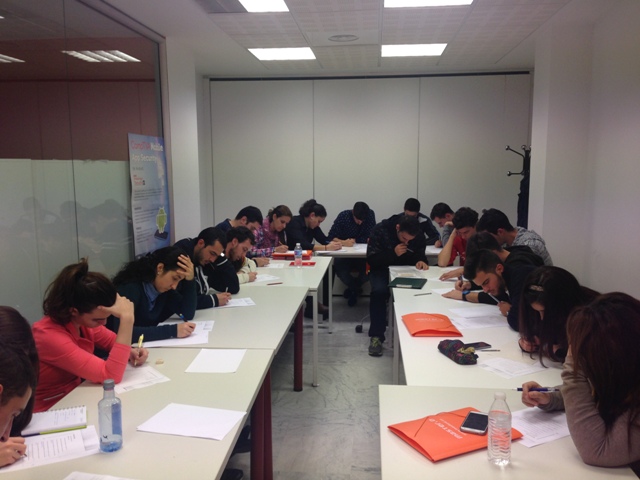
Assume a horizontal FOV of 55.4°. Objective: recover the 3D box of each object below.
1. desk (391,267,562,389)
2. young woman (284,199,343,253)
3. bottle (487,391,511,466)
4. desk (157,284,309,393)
[{"bbox_3d":[0.806,0.745,3.703,0.700,0.715,2.680,0,7,5],"label":"desk"},{"bbox_3d":[-0.067,0.188,6.206,0.660,1.200,0.460,4,9,33],"label":"young woman"},{"bbox_3d":[0.520,0.542,1.762,0.066,0.213,0.066,0,8,5],"label":"bottle"},{"bbox_3d":[-0.482,0.772,3.591,0.700,0.715,1.410,0,7,5],"label":"desk"}]

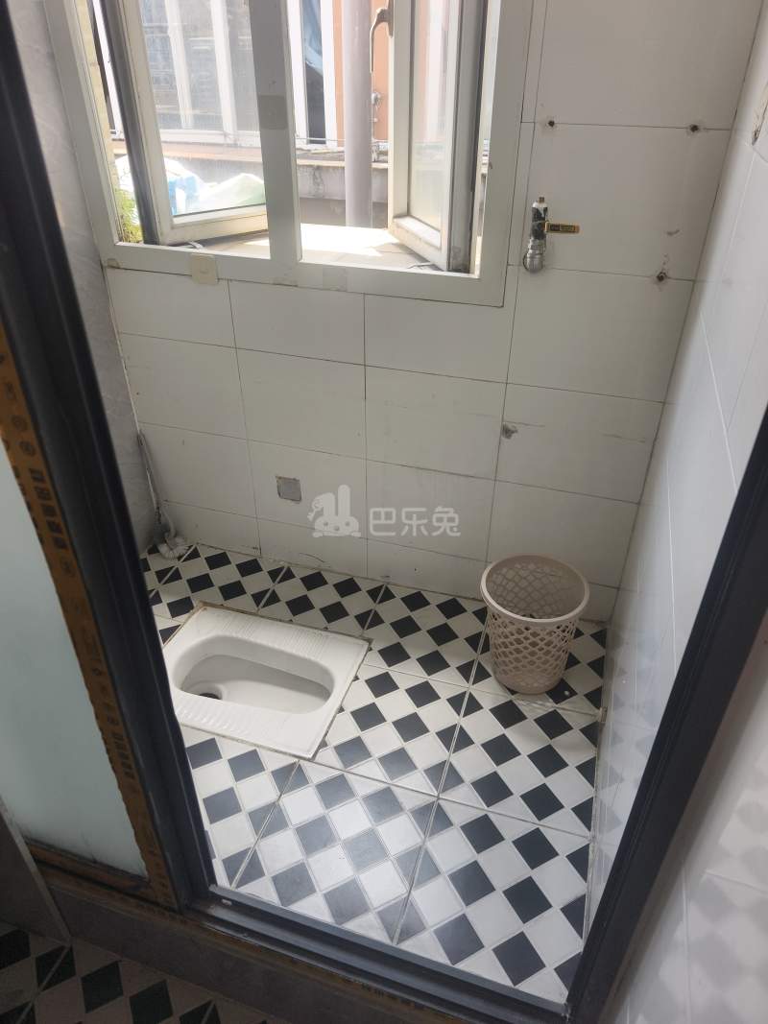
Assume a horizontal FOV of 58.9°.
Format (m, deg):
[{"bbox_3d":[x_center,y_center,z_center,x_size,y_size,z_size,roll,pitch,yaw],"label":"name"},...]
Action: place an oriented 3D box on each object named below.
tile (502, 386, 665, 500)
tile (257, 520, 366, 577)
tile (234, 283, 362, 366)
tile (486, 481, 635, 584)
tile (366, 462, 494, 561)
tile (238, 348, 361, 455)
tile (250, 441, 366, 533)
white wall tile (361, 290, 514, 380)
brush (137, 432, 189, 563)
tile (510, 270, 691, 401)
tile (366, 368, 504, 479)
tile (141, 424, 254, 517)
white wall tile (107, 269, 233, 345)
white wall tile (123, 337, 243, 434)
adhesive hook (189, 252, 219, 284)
[{"bbox_3d":[0.431,-0.155,1.541,0.330,0.251,0.010,10,35,15],"label":"tile"},{"bbox_3d":[-0.204,0.105,1.956,0.333,0.147,0.010,10,35,15],"label":"tile"},{"bbox_3d":[-0.203,-0.447,1.597,0.335,0.172,0.010,10,35,15],"label":"tile"},{"bbox_3d":[0.431,0.055,1.676,0.329,0.251,0.010,10,35,15],"label":"tile"},{"bbox_3d":[0.114,-0.003,1.761,0.333,0.250,0.010,10,35,15],"label":"tile"},{"bbox_3d":[-0.203,-0.271,1.714,0.335,0.251,0.010,10,35,15],"label":"tile"},{"bbox_3d":[-0.203,-0.061,1.847,0.333,0.250,0.010,10,35,15],"label":"tile"},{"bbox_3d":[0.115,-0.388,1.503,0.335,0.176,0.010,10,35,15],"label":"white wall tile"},{"bbox_3d":[-0.640,-0.042,1.961,0.115,0.380,0.092,10,35,15],"label":"brush"},{"bbox_3d":[0.431,-0.364,1.403,0.330,0.251,0.010,10,35,15],"label":"tile"},{"bbox_3d":[0.115,-0.211,1.622,0.335,0.251,0.010,10,35,15],"label":"tile"},{"bbox_3d":[-0.523,-0.120,1.938,0.340,0.251,0.010,10,35,15],"label":"tile"},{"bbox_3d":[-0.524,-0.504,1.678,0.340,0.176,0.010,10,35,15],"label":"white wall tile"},{"bbox_3d":[-0.523,-0.328,1.798,0.340,0.251,0.010,10,35,15],"label":"white wall tile"},{"bbox_3d":[-0.420,-0.566,1.589,0.067,0.067,0.012,10,35,15],"label":"adhesive hook"}]

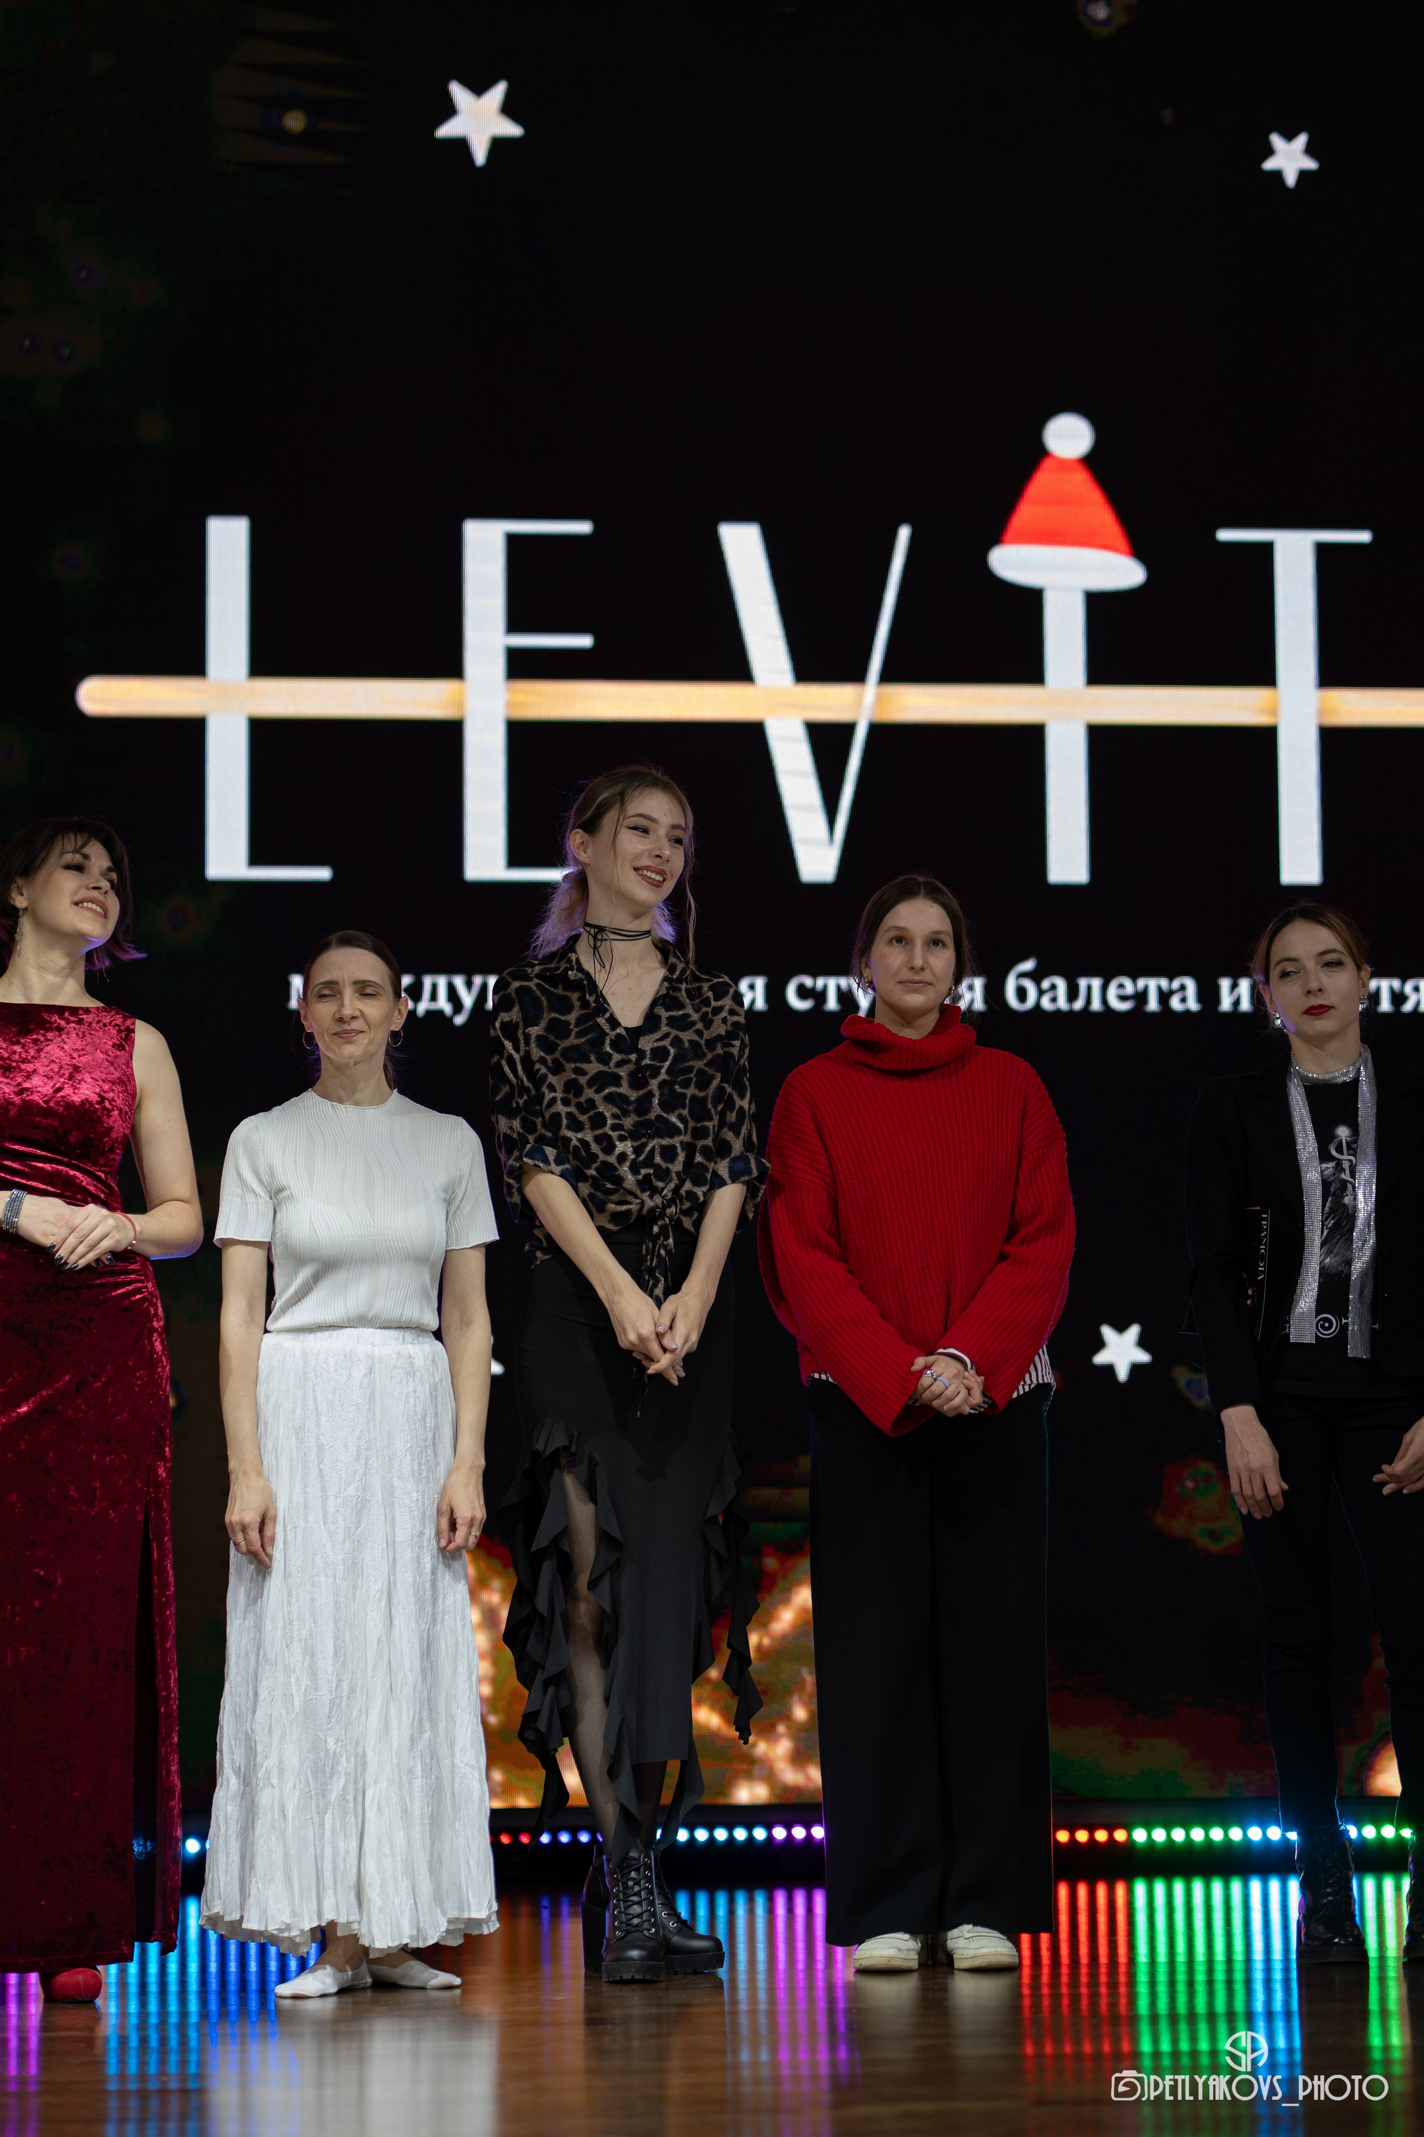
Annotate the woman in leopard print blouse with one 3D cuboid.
[{"bbox_3d":[-0.134,0.457,7.763,0.410,1.850,0.370,1,-6,-11],"label":"woman in leopard print blouse"}]

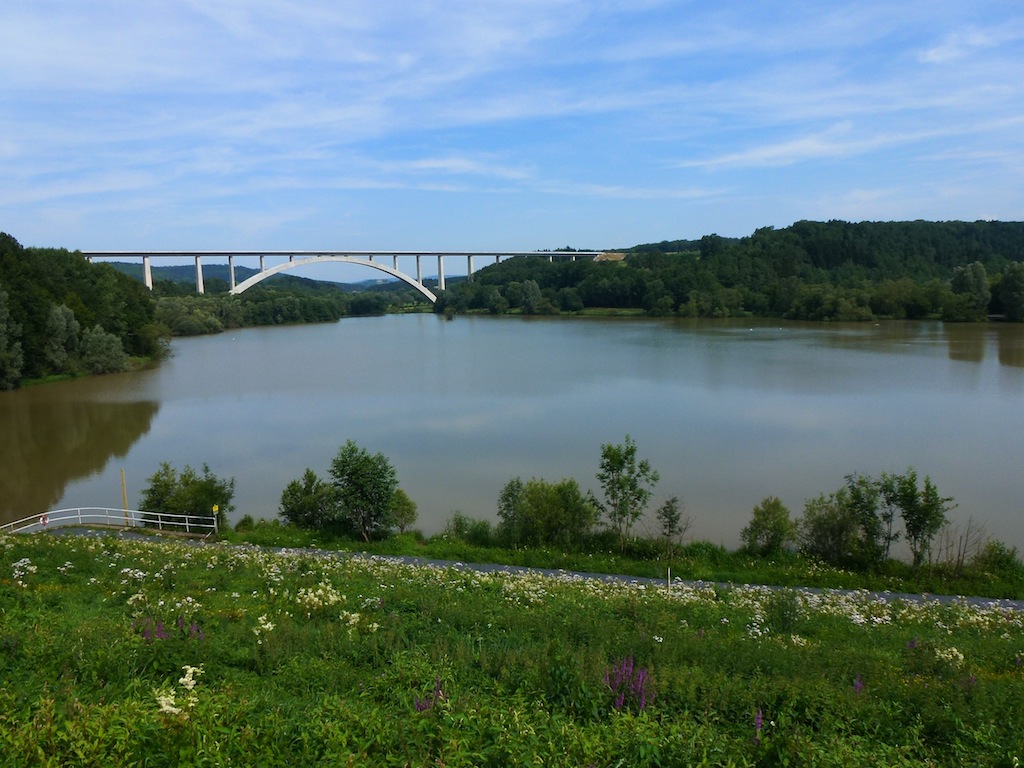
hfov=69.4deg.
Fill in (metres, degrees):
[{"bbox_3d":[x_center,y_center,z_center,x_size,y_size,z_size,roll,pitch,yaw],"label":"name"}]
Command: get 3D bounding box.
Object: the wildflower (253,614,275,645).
[{"bbox_3d":[-3.479,3.437,10.353,0.308,0.441,0.246,-2,7,-19],"label":"wildflower"}]

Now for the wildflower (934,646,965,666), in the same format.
[{"bbox_3d":[7.513,4.680,12.700,0.515,0.329,0.412,4,8,32],"label":"wildflower"}]

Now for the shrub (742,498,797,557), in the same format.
[{"bbox_3d":[16.018,8.805,45.962,3.481,3.673,3.307,2,7,20],"label":"shrub"}]

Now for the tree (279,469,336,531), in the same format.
[{"bbox_3d":[-14.141,7.921,50.882,4.190,4.267,3.981,-2,7,-16],"label":"tree"}]

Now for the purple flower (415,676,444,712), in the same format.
[{"bbox_3d":[-0.818,3.080,7.335,0.298,0.375,0.238,-1,7,-7],"label":"purple flower"}]

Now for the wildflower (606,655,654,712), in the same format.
[{"bbox_3d":[1.381,3.519,8.690,0.588,0.600,0.470,1,7,9],"label":"wildflower"}]

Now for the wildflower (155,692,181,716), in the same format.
[{"bbox_3d":[-2.981,2.765,6.400,0.225,0.194,0.180,-3,8,-26],"label":"wildflower"}]

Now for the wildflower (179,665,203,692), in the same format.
[{"bbox_3d":[-3.000,2.739,6.900,0.224,0.255,0.180,-3,7,-24],"label":"wildflower"}]

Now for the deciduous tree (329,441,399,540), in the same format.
[{"bbox_3d":[-9.766,6.941,48.227,4.565,6.811,4.337,-1,7,-12],"label":"deciduous tree"}]

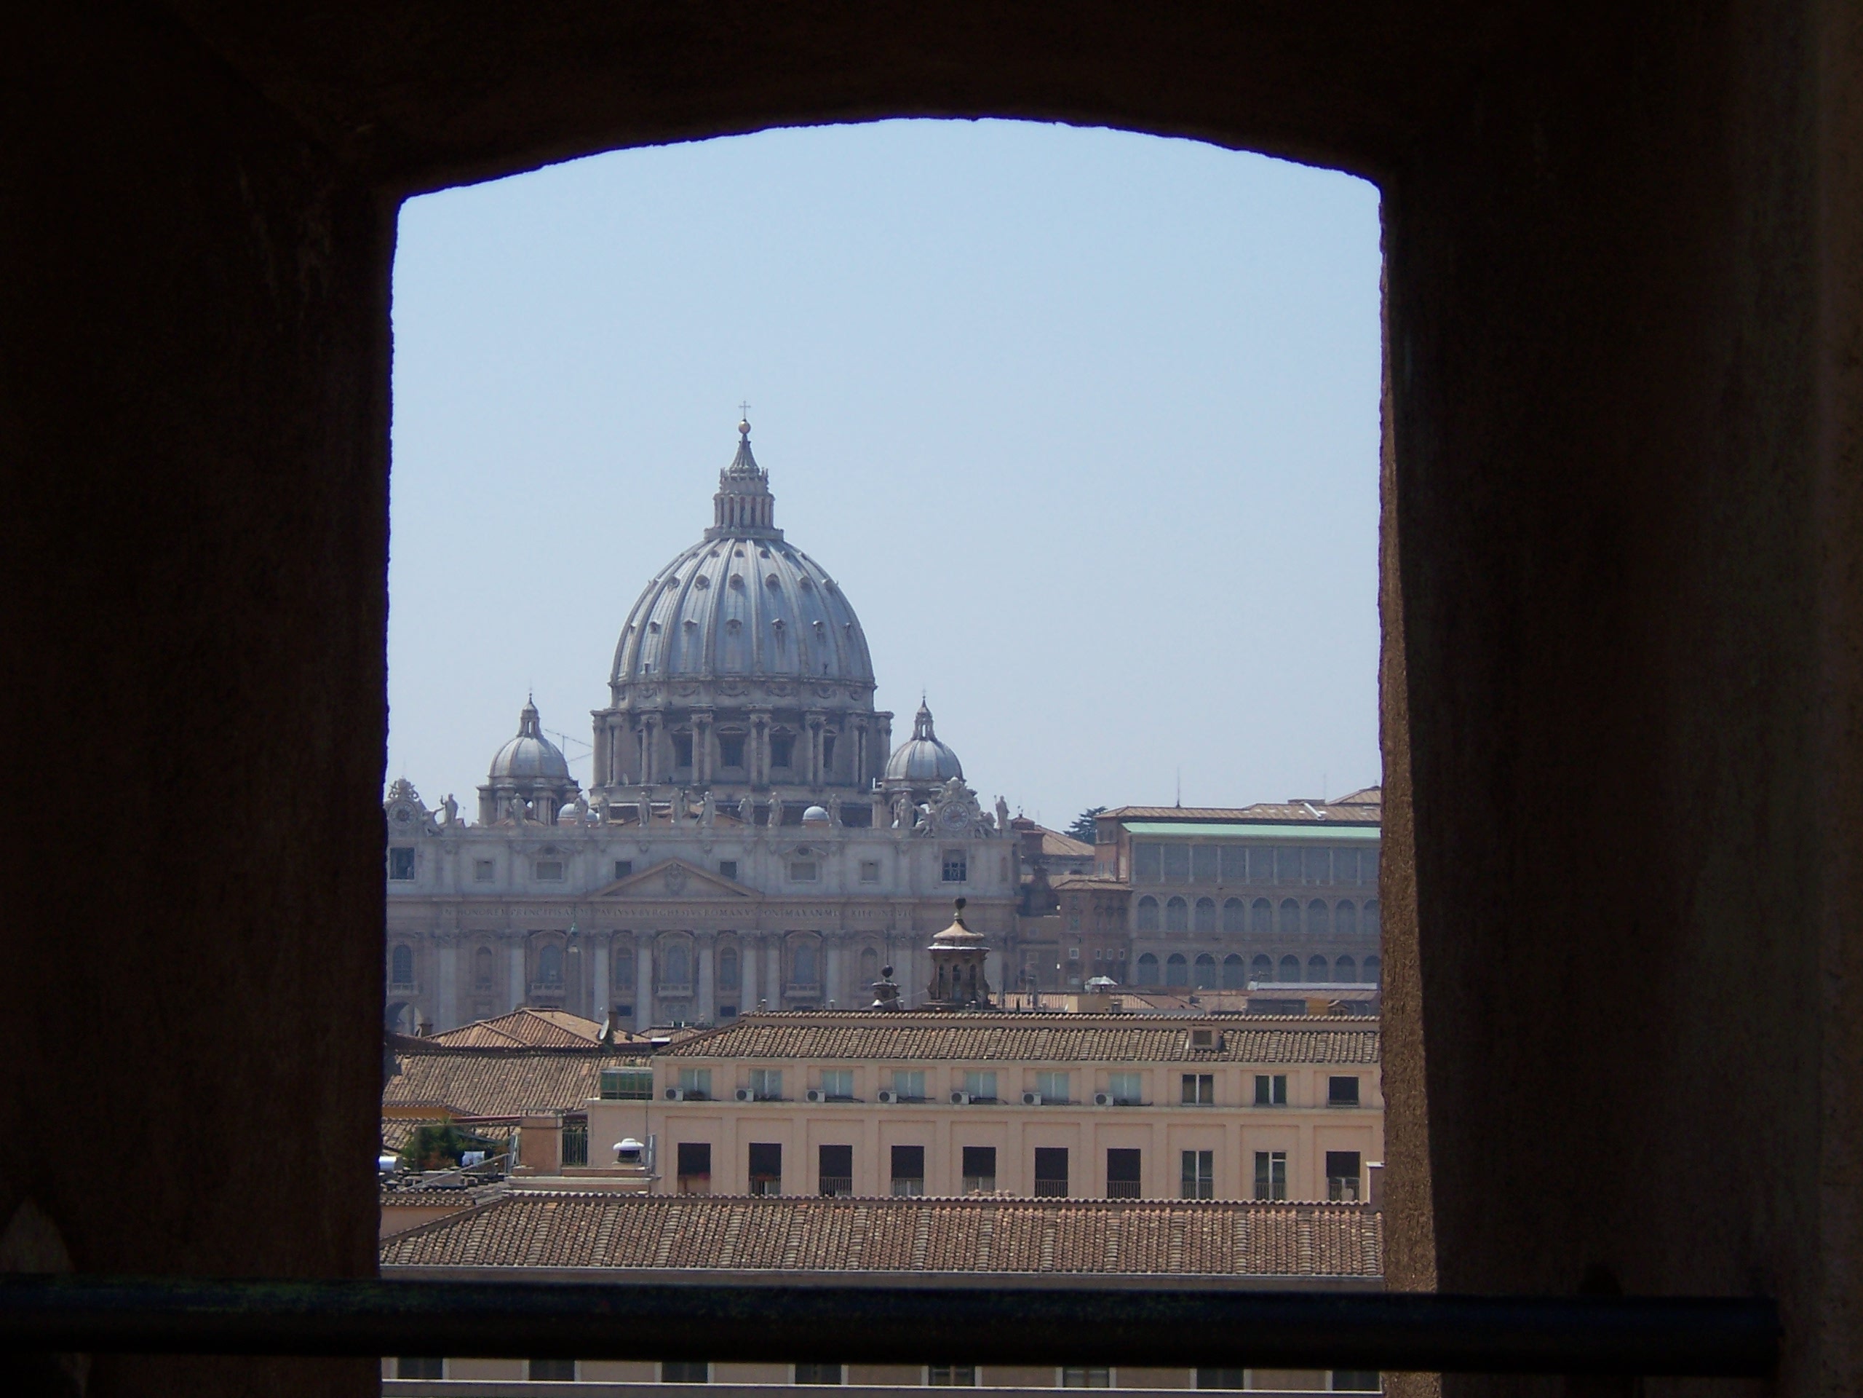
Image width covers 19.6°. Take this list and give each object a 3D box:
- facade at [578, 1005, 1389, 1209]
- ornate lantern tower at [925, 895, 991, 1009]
[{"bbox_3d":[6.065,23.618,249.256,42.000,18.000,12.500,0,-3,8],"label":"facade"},{"bbox_3d":[1.850,17.038,360.000,4.400,7.600,4.400,0,-3,4],"label":"ornate lantern tower"}]

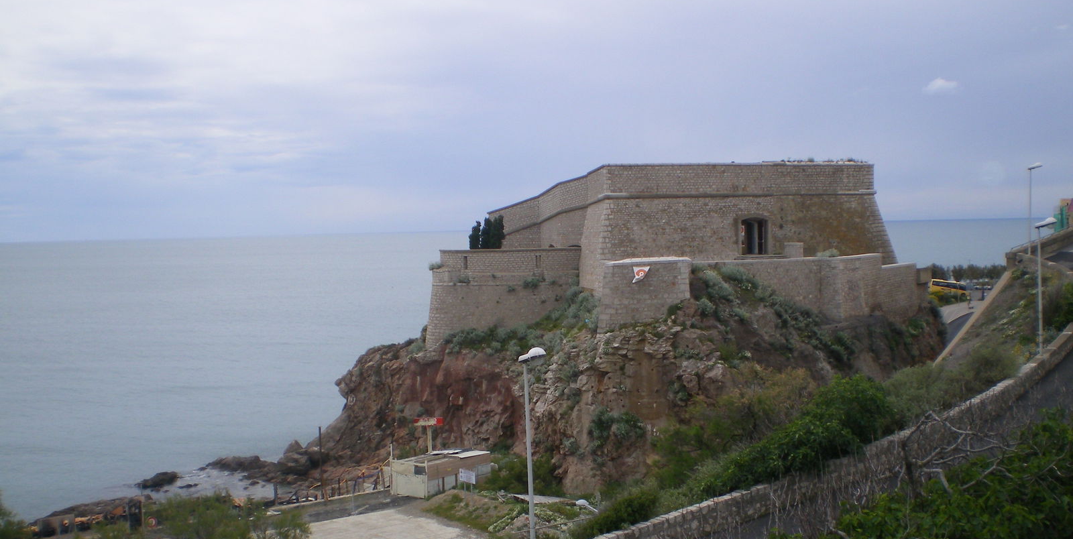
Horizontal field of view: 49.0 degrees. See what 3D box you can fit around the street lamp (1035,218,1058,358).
[{"bbox_3d":[25.262,0.780,58.333,1.000,6.800,0.500,0,3,38],"label":"street lamp"}]

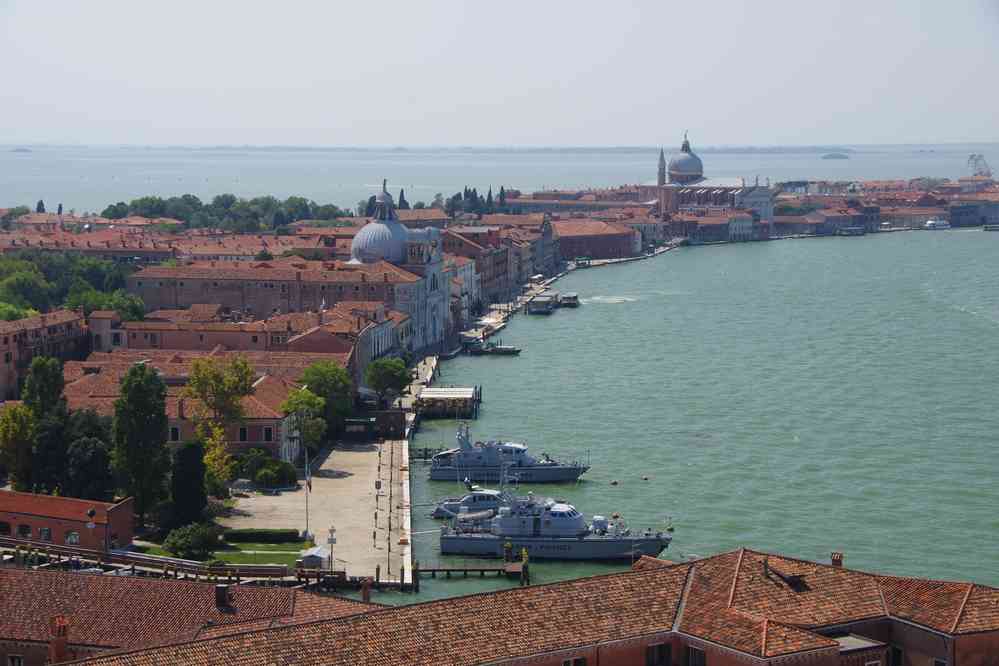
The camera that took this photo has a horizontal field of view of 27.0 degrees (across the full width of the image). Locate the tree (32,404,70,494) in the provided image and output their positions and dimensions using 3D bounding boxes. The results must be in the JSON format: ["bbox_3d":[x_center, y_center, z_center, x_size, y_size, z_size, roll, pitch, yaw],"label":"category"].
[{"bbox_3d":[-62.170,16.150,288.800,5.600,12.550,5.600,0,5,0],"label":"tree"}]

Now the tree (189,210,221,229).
[{"bbox_3d":[-131.774,-46.825,929.672,14.000,15.800,13.000,0,5,0],"label":"tree"}]

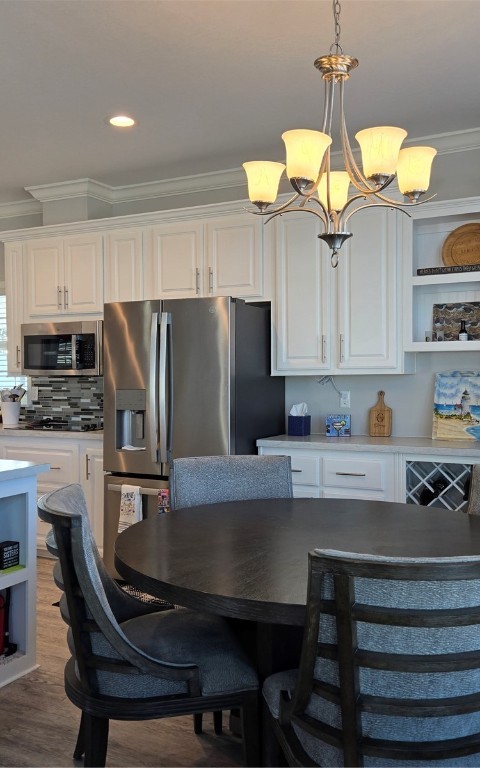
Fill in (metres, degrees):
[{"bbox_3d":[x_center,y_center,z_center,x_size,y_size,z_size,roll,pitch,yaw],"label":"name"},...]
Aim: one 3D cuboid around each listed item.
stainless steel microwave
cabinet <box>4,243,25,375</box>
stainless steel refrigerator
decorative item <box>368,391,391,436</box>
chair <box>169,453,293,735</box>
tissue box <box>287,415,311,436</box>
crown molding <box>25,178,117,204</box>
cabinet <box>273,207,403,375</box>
[{"bbox_3d":[-1.258,-0.264,5.216,0.763,0.391,0.399,0,1,29],"label":"stainless steel microwave"},{"bbox_3d":[-1.700,-0.595,5.486,0.202,1.056,0.313,0,1,29],"label":"cabinet"},{"bbox_3d":[-0.287,0.374,4.391,0.918,1.778,0.788,0,1,29],"label":"stainless steel refrigerator"},{"bbox_3d":[0.889,0.193,4.306,0.146,0.290,0.025,0,-5,28],"label":"decorative item"},{"bbox_3d":[0.022,0.804,2.930,0.590,0.920,0.670,0,0,-17],"label":"chair"},{"bbox_3d":[0.385,0.268,4.408,0.113,0.129,0.113,0,1,29],"label":"tissue box"},{"bbox_3d":[-1.284,-1.446,5.255,0.580,0.100,0.425,0,0,28],"label":"crown molding"},{"bbox_3d":[0.653,-0.574,4.299,0.856,1.032,0.320,0,0,28],"label":"cabinet"}]

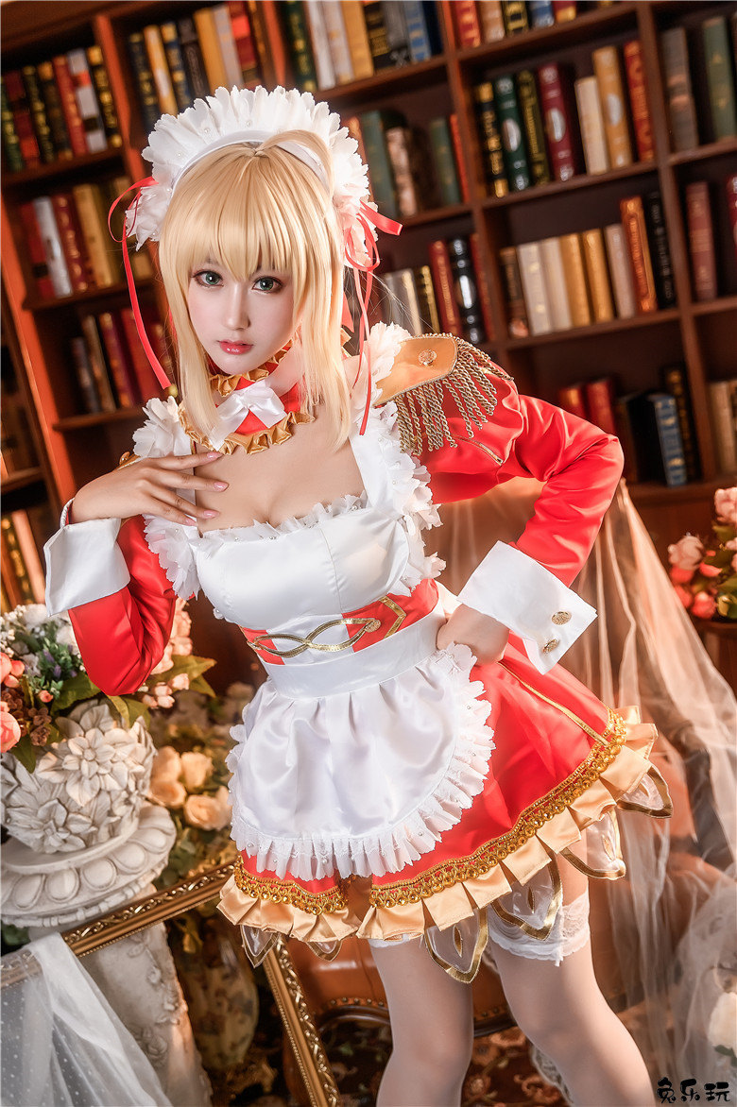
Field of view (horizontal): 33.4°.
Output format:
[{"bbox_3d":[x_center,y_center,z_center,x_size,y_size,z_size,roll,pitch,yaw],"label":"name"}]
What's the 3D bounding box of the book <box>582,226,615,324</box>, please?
[{"bbox_3d":[0.537,-0.634,2.807,0.038,0.202,0.140,-7,12,23],"label":"book"}]

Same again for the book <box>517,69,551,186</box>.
[{"bbox_3d":[0.395,-0.959,2.790,0.035,0.239,0.165,-7,12,23],"label":"book"}]

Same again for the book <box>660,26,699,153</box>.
[{"bbox_3d":[0.655,-0.959,2.563,0.045,0.236,0.165,-6,16,19],"label":"book"}]

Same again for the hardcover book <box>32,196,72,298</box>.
[{"bbox_3d":[-0.796,-0.826,3.310,0.046,0.255,0.176,-7,12,23],"label":"hardcover book"}]

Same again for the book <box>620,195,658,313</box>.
[{"bbox_3d":[0.598,-0.658,2.681,0.041,0.236,0.165,-7,15,20],"label":"book"}]

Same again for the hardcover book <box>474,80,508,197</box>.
[{"bbox_3d":[0.288,-0.907,2.696,0.037,0.233,0.165,-5,16,19],"label":"hardcover book"}]

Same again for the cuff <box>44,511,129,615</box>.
[{"bbox_3d":[-0.316,0.013,1.380,0.088,0.095,0.105,-4,18,-2],"label":"cuff"}]

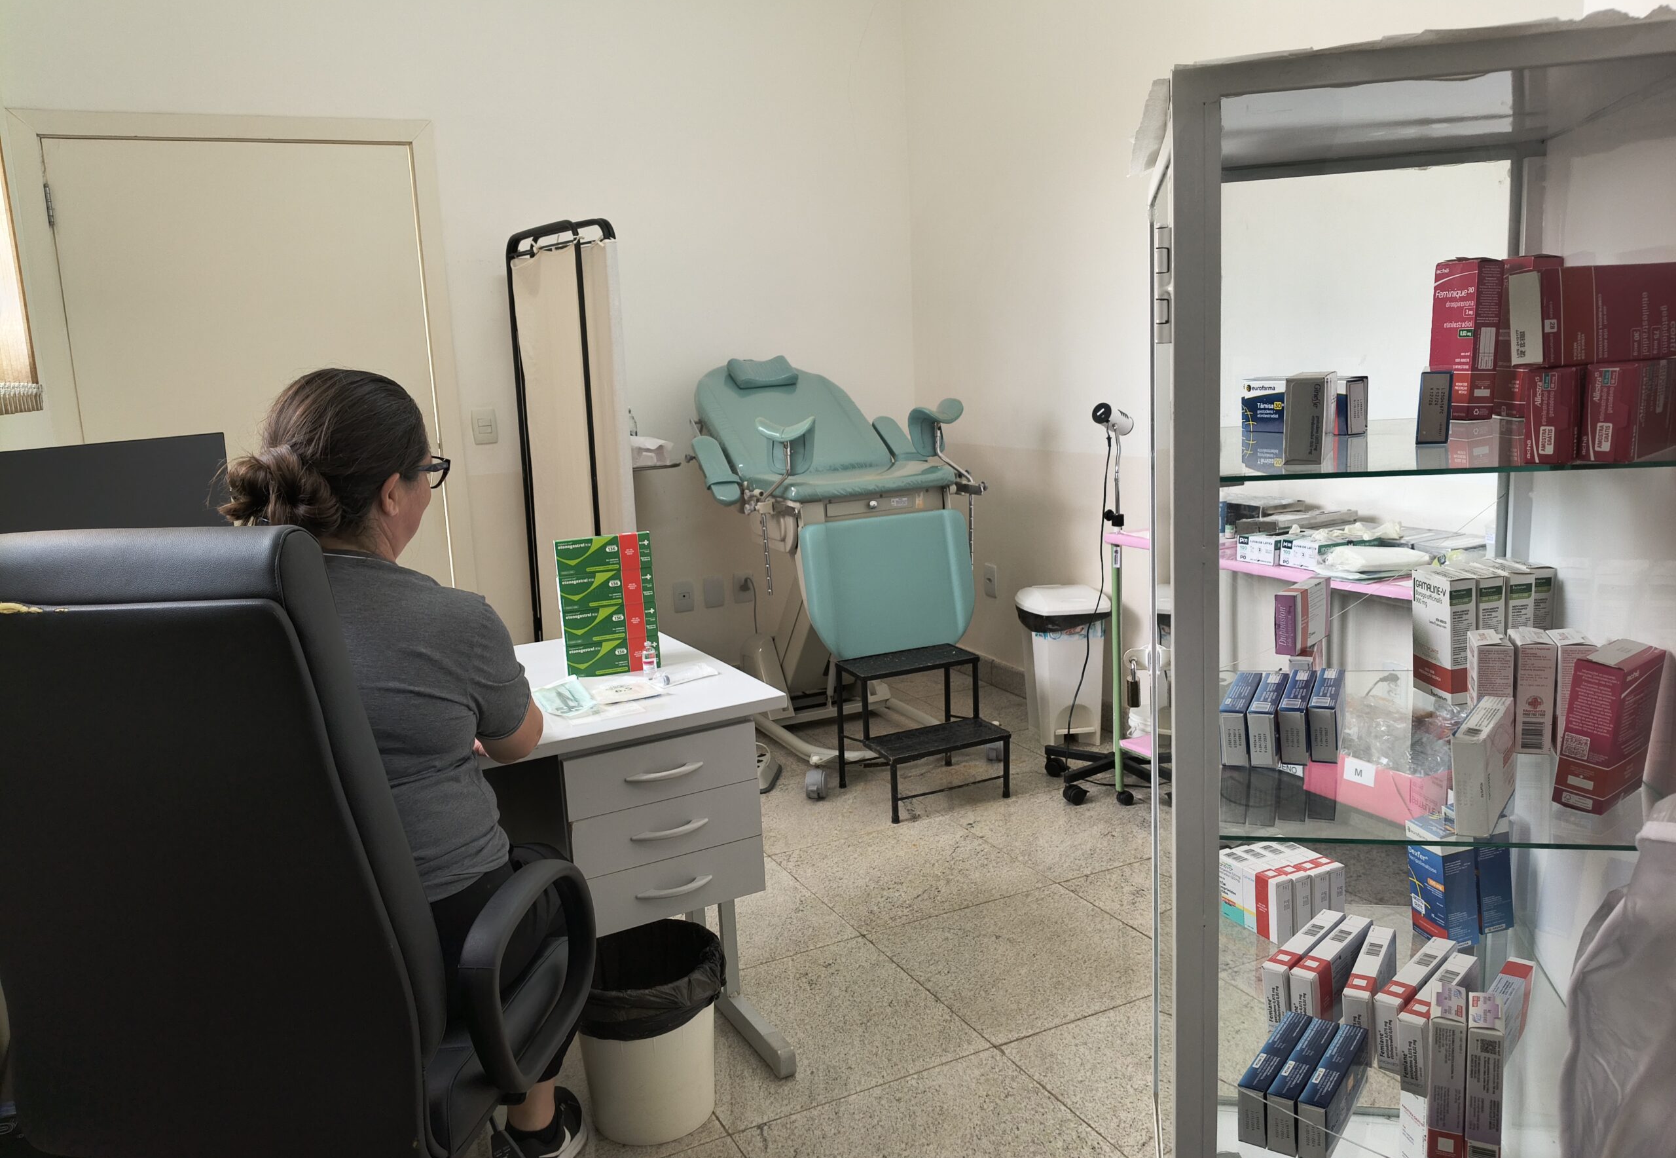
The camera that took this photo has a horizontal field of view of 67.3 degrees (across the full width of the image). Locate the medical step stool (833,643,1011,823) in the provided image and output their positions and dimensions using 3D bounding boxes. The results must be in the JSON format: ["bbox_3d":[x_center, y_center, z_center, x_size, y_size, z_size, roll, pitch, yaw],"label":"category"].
[{"bbox_3d":[0.256,0.456,3.838,0.410,0.394,0.370,-8,11,-25],"label":"medical step stool"}]

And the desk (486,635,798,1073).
[{"bbox_3d":[-0.797,0.603,2.305,1.250,0.742,0.710,-8,12,-29],"label":"desk"}]

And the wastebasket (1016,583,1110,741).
[{"bbox_3d":[0.767,0.297,4.293,0.250,0.500,0.320,-3,10,-5],"label":"wastebasket"}]

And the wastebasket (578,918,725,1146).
[{"bbox_3d":[-0.334,0.815,2.253,0.275,0.302,0.275,-3,10,0],"label":"wastebasket"}]

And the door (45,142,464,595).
[{"bbox_3d":[-1.899,-0.389,4.262,1.085,2.100,0.060,-8,11,-25],"label":"door"}]

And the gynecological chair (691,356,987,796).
[{"bbox_3d":[-0.044,-0.096,4.322,0.870,1.335,1.170,-8,11,-25],"label":"gynecological chair"}]

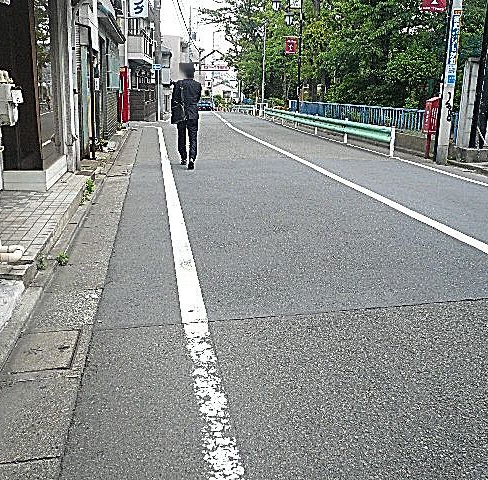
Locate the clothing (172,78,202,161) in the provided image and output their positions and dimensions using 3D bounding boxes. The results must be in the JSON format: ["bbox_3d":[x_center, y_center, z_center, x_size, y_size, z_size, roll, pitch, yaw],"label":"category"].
[{"bbox_3d":[-0.974,-2.068,8.967,0.520,1.377,0.420,-1,16,-10],"label":"clothing"}]

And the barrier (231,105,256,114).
[{"bbox_3d":[-0.180,-9.800,39.000,0.200,0.700,12.000,0,16,-8],"label":"barrier"}]

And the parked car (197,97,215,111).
[{"bbox_3d":[-3.941,-13.923,53.000,1.680,1.470,4.100,1,16,-5],"label":"parked car"}]

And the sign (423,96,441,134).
[{"bbox_3d":[4.261,-2.802,11.627,0.250,0.761,0.280,-1,16,-10],"label":"sign"}]

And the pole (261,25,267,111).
[{"bbox_3d":[1.114,-9.392,28.816,0.140,4.994,0.140,-1,16,-10],"label":"pole"}]

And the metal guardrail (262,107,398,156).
[{"bbox_3d":[2.238,-4.415,19.275,0.200,0.683,15.850,0,16,-9],"label":"metal guardrail"}]

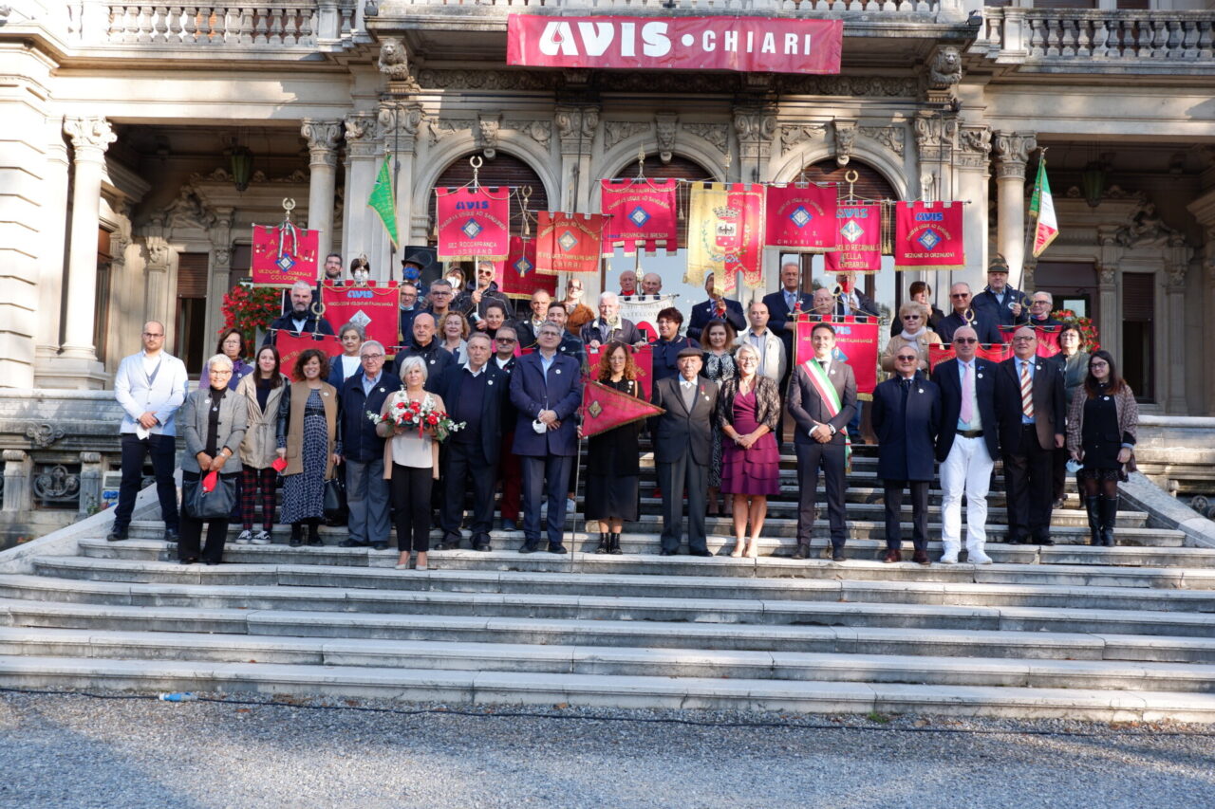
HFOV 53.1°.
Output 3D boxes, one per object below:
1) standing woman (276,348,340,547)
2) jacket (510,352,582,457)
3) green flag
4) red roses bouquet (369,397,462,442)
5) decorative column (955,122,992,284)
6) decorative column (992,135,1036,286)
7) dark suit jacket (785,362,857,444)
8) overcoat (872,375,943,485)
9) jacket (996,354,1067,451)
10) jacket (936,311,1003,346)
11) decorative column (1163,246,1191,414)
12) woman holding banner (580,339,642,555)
[{"bbox_3d":[-2.407,0.343,9.765,0.520,1.600,0.360,2,-4,-5],"label":"standing woman"},{"bbox_3d":[-0.486,-0.001,9.490,0.564,0.832,0.350,2,-4,-1],"label":"jacket"},{"bbox_3d":[-2.304,-2.075,12.468,0.340,1.020,0.200,1,-4,2],"label":"green flag"},{"bbox_3d":[-1.431,0.103,9.134,0.720,0.370,0.340,2,-4,-3],"label":"red roses bouquet"},{"bbox_3d":[4.976,-2.146,16.484,0.513,3.400,0.420,1,-4,2],"label":"decorative column"},{"bbox_3d":[5.453,-1.954,16.334,0.540,3.500,0.540,1,-4,2],"label":"decorative column"},{"bbox_3d":[1.692,-0.015,9.603,0.560,0.700,0.340,1,-4,7],"label":"dark suit jacket"},{"bbox_3d":[2.352,0.187,9.572,0.560,0.880,0.350,1,-4,8],"label":"overcoat"},{"bbox_3d":[3.435,0.000,9.857,0.570,0.810,0.340,1,-4,11],"label":"jacket"},{"bbox_3d":[3.201,-0.526,10.742,0.584,0.700,0.340,1,-4,9],"label":"jacket"},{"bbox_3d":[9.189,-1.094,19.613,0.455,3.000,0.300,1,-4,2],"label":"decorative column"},{"bbox_3d":[0.019,0.336,9.503,0.475,1.663,0.400,1,-4,1],"label":"woman holding banner"}]

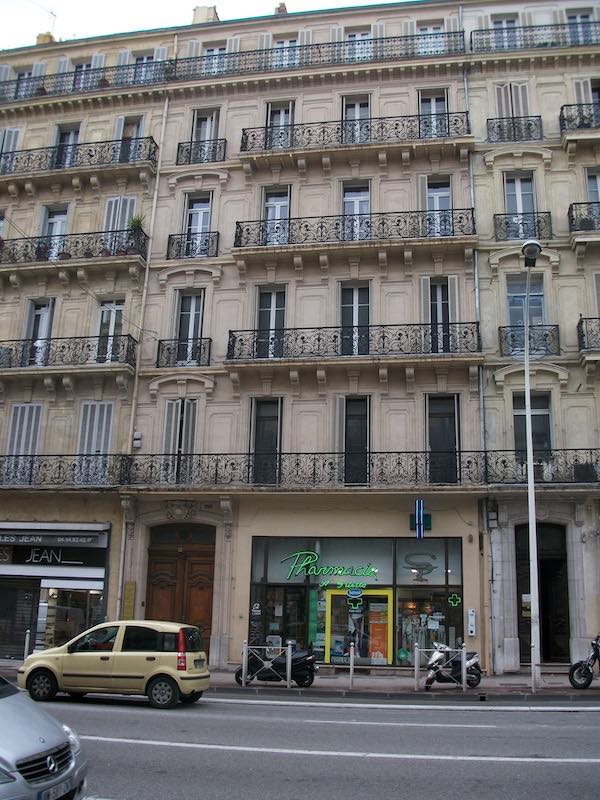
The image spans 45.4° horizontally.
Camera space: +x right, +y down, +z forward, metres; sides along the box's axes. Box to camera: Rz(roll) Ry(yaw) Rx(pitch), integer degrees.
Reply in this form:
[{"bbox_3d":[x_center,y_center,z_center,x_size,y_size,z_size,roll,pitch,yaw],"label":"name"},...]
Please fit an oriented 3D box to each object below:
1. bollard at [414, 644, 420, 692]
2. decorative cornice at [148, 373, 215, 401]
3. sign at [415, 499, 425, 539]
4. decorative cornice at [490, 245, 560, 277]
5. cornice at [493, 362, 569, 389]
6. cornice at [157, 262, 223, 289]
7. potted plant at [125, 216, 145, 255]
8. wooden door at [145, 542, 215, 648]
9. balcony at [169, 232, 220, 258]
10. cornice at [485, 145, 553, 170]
[{"bbox_3d":[2.451,5.580,14.943,0.100,0.980,0.100,-1,-16,9],"label":"bollard"},{"bbox_3d":[-3.394,-0.446,20.865,1.939,0.659,0.270,-1,-15,10],"label":"decorative cornice"},{"bbox_3d":[3.020,3.000,18.058,0.230,1.020,0.800,-1,-16,9],"label":"sign"},{"bbox_3d":[6.663,-4.119,21.325,1.983,0.790,0.300,-1,-16,9],"label":"decorative cornice"},{"bbox_3d":[6.177,-0.657,19.198,2.000,0.720,0.320,-1,-16,9],"label":"cornice"},{"bbox_3d":[-3.269,-3.783,21.748,2.003,0.631,0.270,-1,-15,10],"label":"cornice"},{"bbox_3d":[-5.072,-5.036,22.102,0.578,1.457,0.500,-1,-15,10],"label":"potted plant"},{"bbox_3d":[-3.437,5.934,20.720,1.900,3.423,0.150,-1,-16,9],"label":"wooden door"},{"bbox_3d":[-3.223,-4.619,21.884,1.550,0.830,0.300,-1,-16,9],"label":"balcony"},{"bbox_3d":[6.753,-7.546,22.304,2.035,0.670,0.300,-1,-16,9],"label":"cornice"}]

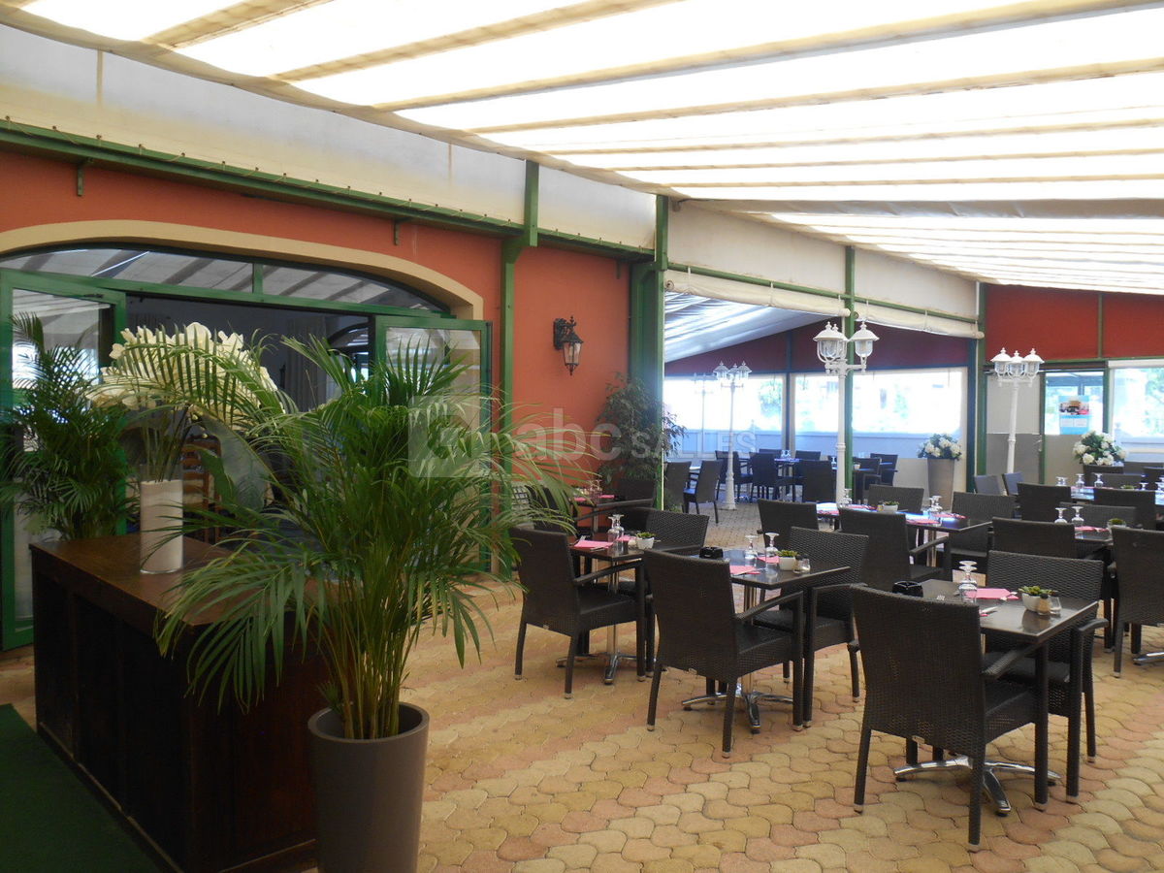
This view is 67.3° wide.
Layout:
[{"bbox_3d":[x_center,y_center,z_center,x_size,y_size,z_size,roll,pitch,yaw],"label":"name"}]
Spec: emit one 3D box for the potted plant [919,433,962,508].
[{"bbox_3d":[5.847,0.573,14.286,0.670,1.260,0.670,-1,2,-43],"label":"potted plant"}]

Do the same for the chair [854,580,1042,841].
[{"bbox_3d":[1.383,0.991,3.328,0.585,0.865,0.570,-1,2,-44],"label":"chair"}]

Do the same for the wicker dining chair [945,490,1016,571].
[{"bbox_3d":[3.062,0.915,6.915,0.600,0.870,0.570,-1,2,-44],"label":"wicker dining chair"}]

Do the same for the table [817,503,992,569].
[{"bbox_3d":[2.338,0.978,6.710,0.770,0.745,1.440,-1,2,-44],"label":"table"}]

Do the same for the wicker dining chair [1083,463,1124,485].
[{"bbox_3d":[7.167,0.830,11.874,0.585,0.865,0.570,-1,2,-44],"label":"wicker dining chair"}]

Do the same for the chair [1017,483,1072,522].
[{"bbox_3d":[4.609,0.891,8.542,0.585,0.865,0.570,-1,2,-43],"label":"chair"}]

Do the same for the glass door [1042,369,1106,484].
[{"bbox_3d":[7.311,0.124,13.012,0.060,2.202,0.867,-1,2,-44],"label":"glass door"}]

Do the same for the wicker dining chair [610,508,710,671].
[{"bbox_3d":[0.409,0.937,5.406,0.570,0.870,0.600,2,2,45],"label":"wicker dining chair"}]

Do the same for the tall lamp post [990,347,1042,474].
[{"bbox_3d":[5.350,0.077,10.802,0.660,2.360,0.620,1,2,26],"label":"tall lamp post"}]

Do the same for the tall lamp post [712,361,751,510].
[{"bbox_3d":[2.553,-0.020,14.800,0.630,2.480,0.630,0,1,10],"label":"tall lamp post"}]

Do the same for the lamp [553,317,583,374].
[{"bbox_3d":[-0.124,-0.875,8.447,0.228,0.568,0.317,-1,2,-44],"label":"lamp"}]

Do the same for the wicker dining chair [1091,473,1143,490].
[{"bbox_3d":[5.714,0.862,9.491,0.600,0.870,0.570,-1,2,-44],"label":"wicker dining chair"}]

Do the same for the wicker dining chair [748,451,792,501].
[{"bbox_3d":[3.465,0.753,15.800,0.610,0.890,0.570,-1,2,-40],"label":"wicker dining chair"}]

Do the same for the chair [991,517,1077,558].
[{"bbox_3d":[2.973,0.952,5.562,0.615,0.873,0.575,-1,2,-42],"label":"chair"}]

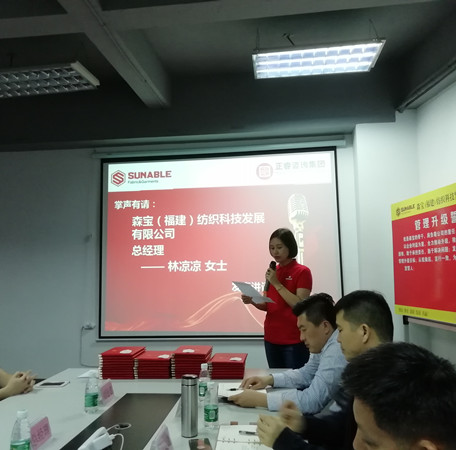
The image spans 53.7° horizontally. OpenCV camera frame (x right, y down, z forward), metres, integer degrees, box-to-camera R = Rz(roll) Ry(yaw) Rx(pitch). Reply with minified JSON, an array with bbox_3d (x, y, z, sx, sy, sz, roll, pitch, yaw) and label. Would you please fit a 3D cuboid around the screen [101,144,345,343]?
[{"bbox_3d":[-0.113,0.198,4.745,2.545,1.922,0.040,-2,-5,6],"label":"screen"}]

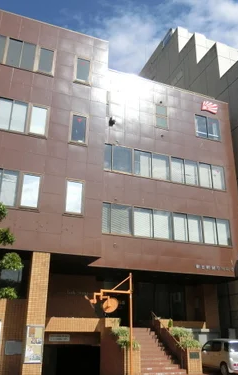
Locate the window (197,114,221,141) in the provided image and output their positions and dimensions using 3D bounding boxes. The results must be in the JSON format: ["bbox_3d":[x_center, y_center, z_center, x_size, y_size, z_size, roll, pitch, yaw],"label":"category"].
[{"bbox_3d":[5.483,-3.699,22.416,1.736,1.587,0.150,9,-23,-20],"label":"window"}]

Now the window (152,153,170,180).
[{"bbox_3d":[2.304,-1.136,20.063,1.116,1.552,0.150,9,-23,-20],"label":"window"}]

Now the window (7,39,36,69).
[{"bbox_3d":[-4.546,-6.141,16.723,1.290,1.540,0.150,9,-23,-20],"label":"window"}]

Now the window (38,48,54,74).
[{"bbox_3d":[-3.630,-6.278,17.927,0.831,1.558,0.200,9,-23,-18],"label":"window"}]

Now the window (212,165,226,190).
[{"bbox_3d":[6.121,-0.611,22.015,0.896,1.664,0.200,9,-23,-18],"label":"window"}]

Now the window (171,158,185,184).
[{"bbox_3d":[3.332,-0.956,20.425,0.863,1.552,0.150,9,-23,-20],"label":"window"}]

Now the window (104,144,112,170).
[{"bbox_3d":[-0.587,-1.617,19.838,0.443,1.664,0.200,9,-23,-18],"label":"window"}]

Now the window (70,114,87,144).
[{"bbox_3d":[-1.882,-2.801,17.208,0.801,1.573,0.200,9,-23,-18],"label":"window"}]

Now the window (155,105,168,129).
[{"bbox_3d":[2.485,-4.167,21.336,0.770,1.529,0.150,9,-23,-20],"label":"window"}]

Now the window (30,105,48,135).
[{"bbox_3d":[-3.535,-2.915,15.876,0.750,1.540,0.150,9,-23,-20],"label":"window"}]

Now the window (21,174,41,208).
[{"bbox_3d":[-3.746,0.154,15.309,0.831,1.573,0.200,9,-23,-18],"label":"window"}]

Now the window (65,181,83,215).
[{"bbox_3d":[-1.872,0.420,15.260,0.770,1.540,0.150,9,-23,-20],"label":"window"}]

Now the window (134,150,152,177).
[{"bbox_3d":[1.261,-1.292,19.684,1.104,1.518,0.150,9,-23,-20],"label":"window"}]

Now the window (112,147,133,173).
[{"bbox_3d":[0.201,-1.455,19.301,1.104,1.518,0.150,9,-23,-20],"label":"window"}]

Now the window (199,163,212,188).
[{"bbox_3d":[5.274,-0.738,21.740,0.903,1.664,0.200,9,-23,-18],"label":"window"}]

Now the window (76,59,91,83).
[{"bbox_3d":[-1.824,-6.007,18.513,0.801,1.558,0.200,9,-23,-18],"label":"window"}]

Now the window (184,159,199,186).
[{"bbox_3d":[4.366,-0.874,21.446,0.990,1.664,0.200,9,-23,-18],"label":"window"}]

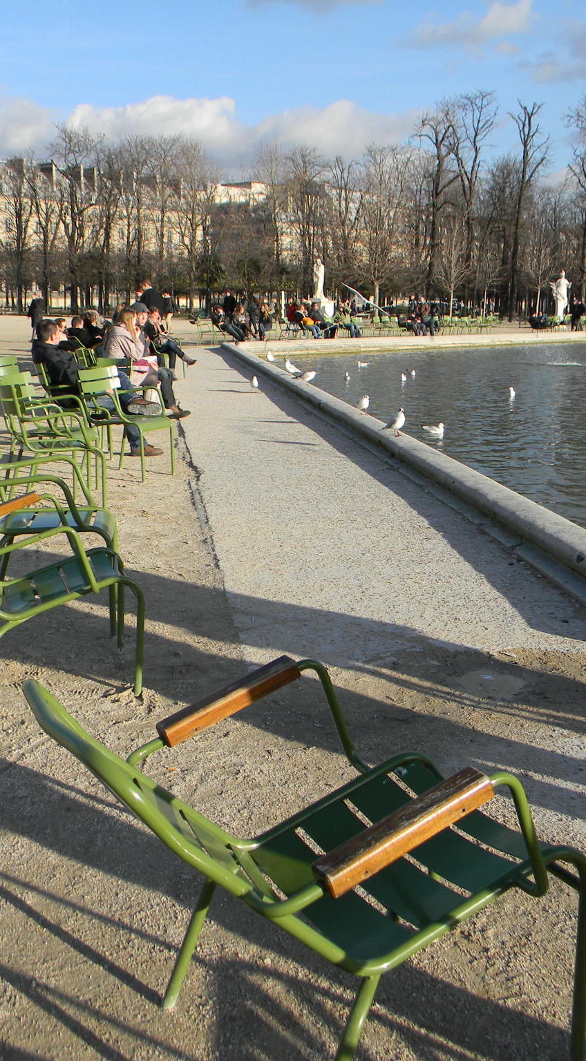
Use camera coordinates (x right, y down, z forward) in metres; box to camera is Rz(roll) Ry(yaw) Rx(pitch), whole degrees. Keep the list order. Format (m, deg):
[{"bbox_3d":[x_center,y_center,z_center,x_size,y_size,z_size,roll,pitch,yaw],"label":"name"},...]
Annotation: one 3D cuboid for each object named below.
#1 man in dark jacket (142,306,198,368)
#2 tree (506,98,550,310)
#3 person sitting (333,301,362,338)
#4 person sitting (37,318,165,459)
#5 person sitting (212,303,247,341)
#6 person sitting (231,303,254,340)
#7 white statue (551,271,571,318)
[{"bbox_3d":[-2.237,-3.340,20.645,0.920,1.280,0.550,7,13,31],"label":"man in dark jacket"},{"bbox_3d":[17.878,-24.813,88.784,3.400,17.000,3.400,1,11,0],"label":"tree"},{"bbox_3d":[2.172,-8.138,44.564,0.850,1.320,0.600,10,14,37],"label":"person sitting"},{"bbox_3d":[-1.856,-1.334,10.704,1.120,1.270,0.580,-2,12,-14],"label":"person sitting"},{"bbox_3d":[-2.068,-6.701,37.616,1.100,1.250,0.550,9,14,37],"label":"person sitting"},{"bbox_3d":[-1.808,-7.483,41.139,0.800,1.260,0.550,10,15,39],"label":"person sitting"},{"bbox_3d":[14.692,-12.721,62.724,1.050,3.050,0.800,1,11,2],"label":"white statue"}]

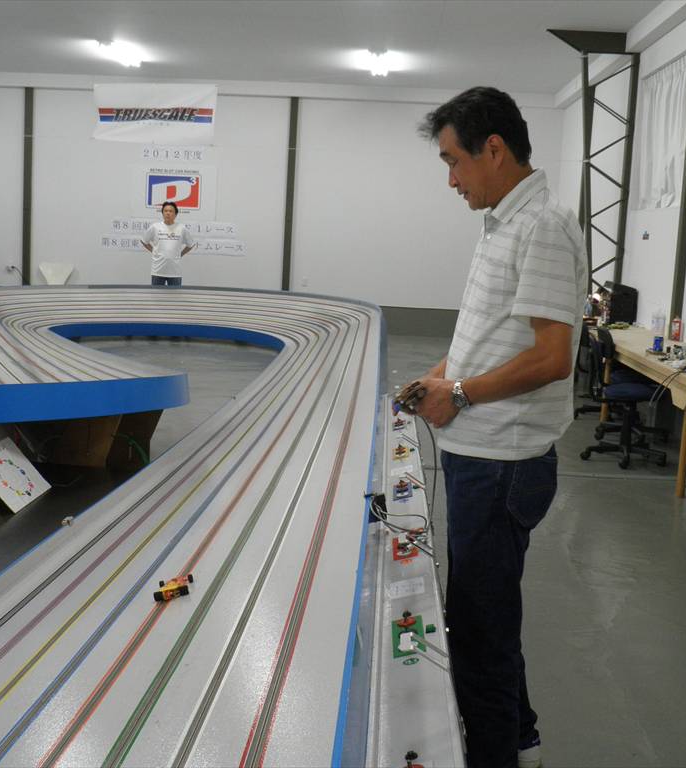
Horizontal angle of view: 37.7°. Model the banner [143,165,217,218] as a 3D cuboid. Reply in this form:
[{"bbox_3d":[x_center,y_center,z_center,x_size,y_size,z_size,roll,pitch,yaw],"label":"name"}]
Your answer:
[{"bbox_3d":[-2.411,-2.797,14.653,1.150,0.730,0.020,3,8,2],"label":"banner"}]

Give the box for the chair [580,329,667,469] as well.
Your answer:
[{"bbox_3d":[1.866,0.064,6.604,0.540,0.830,0.540,2,8,-4],"label":"chair"}]

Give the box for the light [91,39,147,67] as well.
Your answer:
[{"bbox_3d":[-2.759,-4.086,12.440,0.250,0.100,1.300,3,8,2],"label":"light"}]

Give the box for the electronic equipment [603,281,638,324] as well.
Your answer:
[{"bbox_3d":[2.624,-0.763,9.590,0.250,0.370,0.360,3,8,2],"label":"electronic equipment"}]

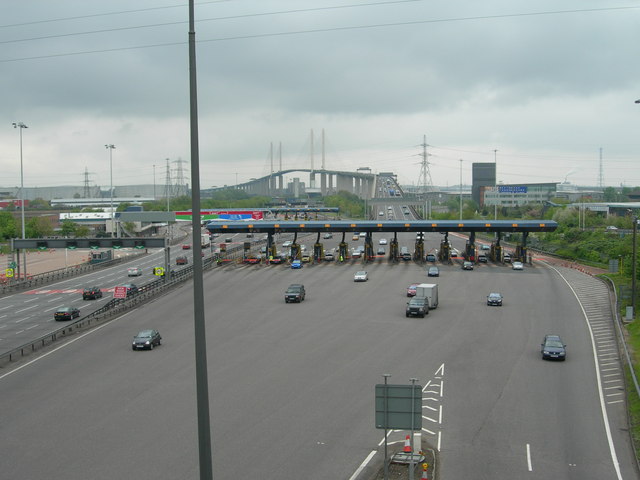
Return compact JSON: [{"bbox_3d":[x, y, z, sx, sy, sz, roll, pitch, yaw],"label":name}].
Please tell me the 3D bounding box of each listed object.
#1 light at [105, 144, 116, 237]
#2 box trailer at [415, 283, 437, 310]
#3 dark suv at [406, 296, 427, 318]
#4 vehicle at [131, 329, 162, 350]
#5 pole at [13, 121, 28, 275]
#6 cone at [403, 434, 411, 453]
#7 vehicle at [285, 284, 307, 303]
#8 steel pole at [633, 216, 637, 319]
[{"bbox_3d":[-42.077,-7.391,153.287,2.200,23.600,2.000,-1,4,0],"label":"light"},{"bbox_3d":[12.675,6.666,89.540,1.967,2.597,3.094,1,4,19],"label":"box trailer"},{"bbox_3d":[10.960,7.467,84.607,1.896,1.796,4.497,0,4,14],"label":"dark suv"},{"bbox_3d":[-15.866,9.112,69.749,1.680,1.450,3.900,0,4,3],"label":"vehicle"},{"bbox_3d":[-45.970,-5.615,117.275,2.300,24.800,2.000,-1,4,0],"label":"pole"},{"bbox_3d":[4.769,11.039,41.087,0.460,0.920,0.460,-1,4,0],"label":"cone"},{"bbox_3d":[-3.113,6.817,96.473,1.869,1.913,4.499,0,4,5],"label":"vehicle"},{"bbox_3d":[31.355,2.739,75.500,0.360,10.200,0.360,-1,4,0],"label":"steel pole"}]

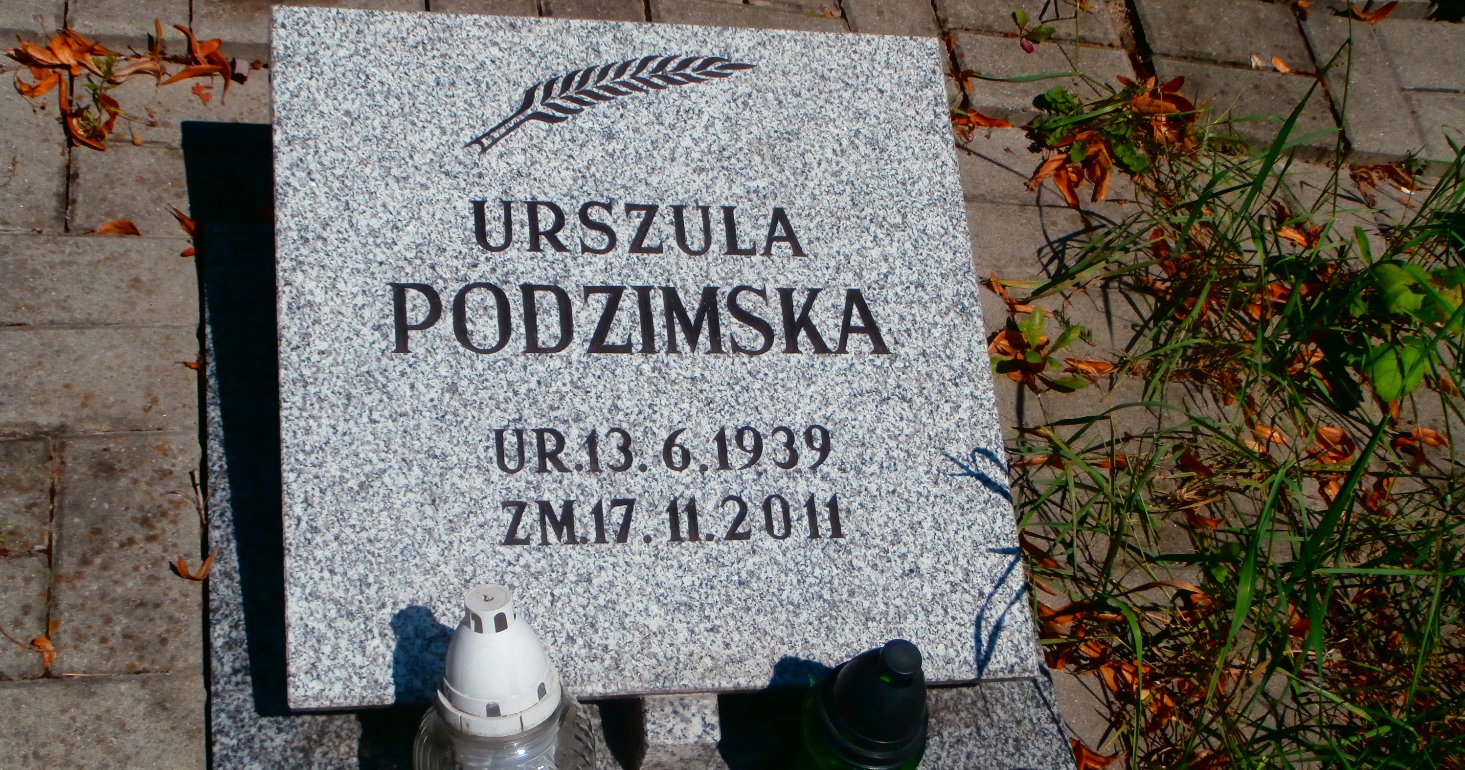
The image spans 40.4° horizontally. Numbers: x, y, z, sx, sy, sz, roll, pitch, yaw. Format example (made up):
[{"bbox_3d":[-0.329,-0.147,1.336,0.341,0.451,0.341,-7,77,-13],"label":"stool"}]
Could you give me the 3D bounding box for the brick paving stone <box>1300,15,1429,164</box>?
[{"bbox_3d":[0.667,-0.306,2.159,0.100,0.060,0.200,5,53,-17],"label":"brick paving stone"}]

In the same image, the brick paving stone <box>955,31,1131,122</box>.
[{"bbox_3d":[0.309,-0.290,2.010,0.200,0.060,0.100,2,54,-19],"label":"brick paving stone"}]

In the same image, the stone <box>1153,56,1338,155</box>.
[{"bbox_3d":[0.526,-0.274,2.079,0.200,0.060,0.100,4,51,-16],"label":"stone"}]

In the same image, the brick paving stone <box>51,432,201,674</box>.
[{"bbox_3d":[-0.428,0.133,1.412,0.100,0.060,0.200,-1,52,-16],"label":"brick paving stone"}]

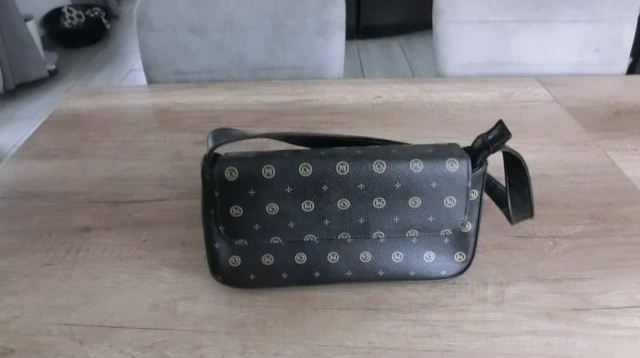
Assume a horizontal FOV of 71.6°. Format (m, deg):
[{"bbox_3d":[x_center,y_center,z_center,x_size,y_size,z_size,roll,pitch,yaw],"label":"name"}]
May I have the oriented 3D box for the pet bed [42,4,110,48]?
[{"bbox_3d":[-1.706,-1.092,3.146,0.420,0.195,0.420,29,46,33],"label":"pet bed"}]

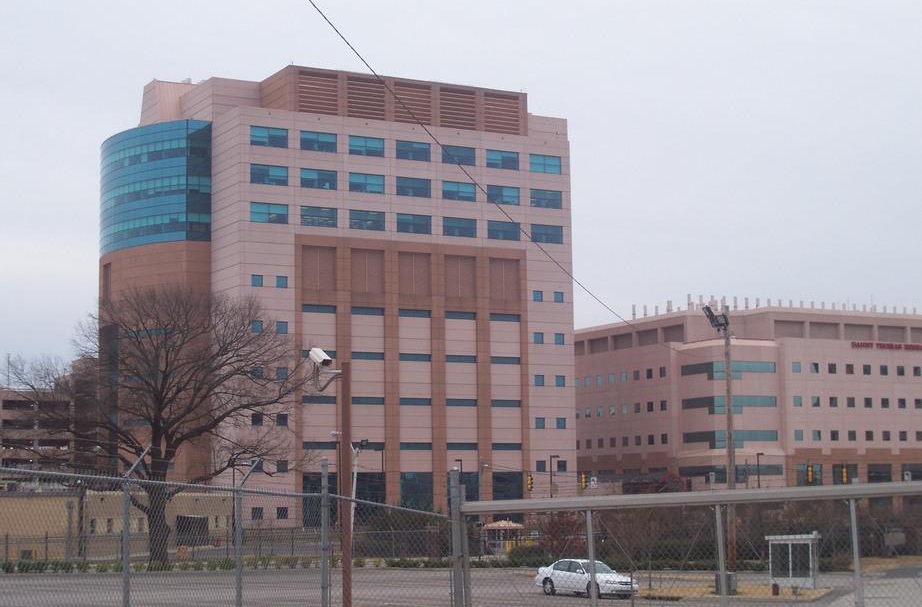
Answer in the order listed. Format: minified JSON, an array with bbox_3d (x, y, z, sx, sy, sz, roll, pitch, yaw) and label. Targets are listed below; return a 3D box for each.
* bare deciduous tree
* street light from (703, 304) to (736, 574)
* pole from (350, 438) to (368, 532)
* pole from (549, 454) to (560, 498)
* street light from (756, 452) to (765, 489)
[{"bbox_3d":[-19.301,7.836,111.900,19.401,18.287,18.000,-1,-7,0],"label":"bare deciduous tree"},{"bbox_3d":[10.310,5.695,68.796,1.100,11.389,1.200,-6,-9,38],"label":"street light"},{"bbox_3d":[-6.563,12.295,106.304,1.100,7.756,0.600,3,-7,0],"label":"pole"},{"bbox_3d":[10.284,20.961,186.891,1.050,9.074,0.400,0,-7,-10],"label":"pole"},{"bbox_3d":[34.011,21.511,194.836,1.000,9.228,0.400,0,-7,-10],"label":"street light"}]

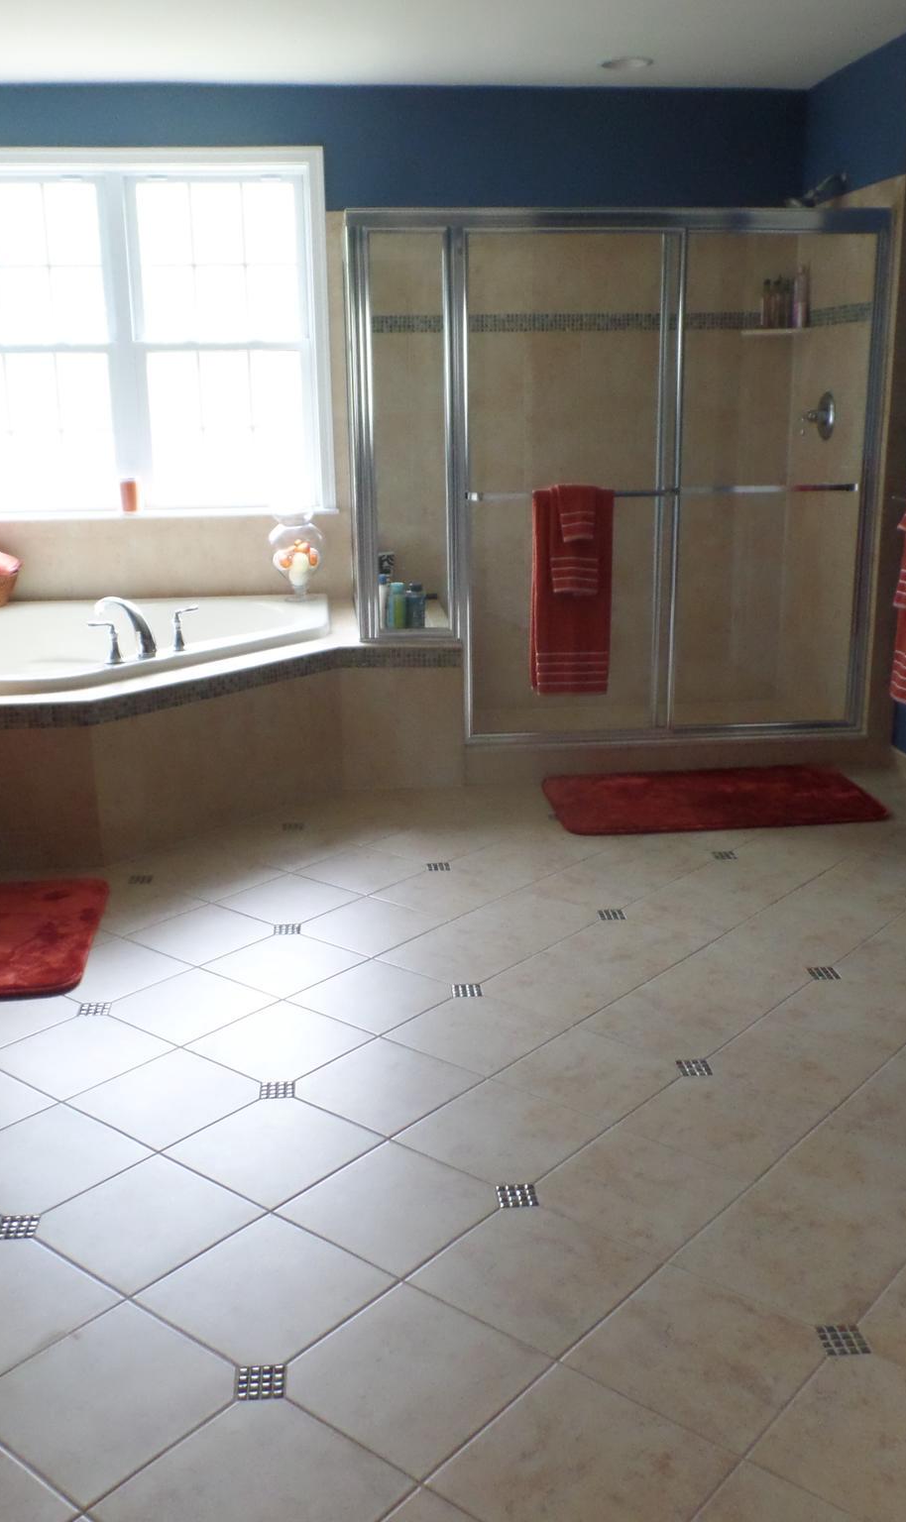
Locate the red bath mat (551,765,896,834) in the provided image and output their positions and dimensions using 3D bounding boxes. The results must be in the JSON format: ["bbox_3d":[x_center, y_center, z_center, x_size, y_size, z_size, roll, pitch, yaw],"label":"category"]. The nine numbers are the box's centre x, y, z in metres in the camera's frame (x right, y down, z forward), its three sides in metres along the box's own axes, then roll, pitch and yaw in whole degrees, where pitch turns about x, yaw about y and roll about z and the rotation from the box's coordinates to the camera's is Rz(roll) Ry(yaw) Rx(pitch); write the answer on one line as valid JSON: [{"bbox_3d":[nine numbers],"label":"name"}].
[{"bbox_3d":[0.868,0.125,4.572,1.060,0.025,0.620,-2,15,-4],"label":"red bath mat"}]

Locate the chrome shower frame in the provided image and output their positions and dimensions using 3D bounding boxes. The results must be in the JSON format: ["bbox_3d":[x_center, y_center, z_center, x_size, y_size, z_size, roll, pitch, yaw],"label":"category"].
[{"bbox_3d":[0.542,-0.998,5.036,1.820,1.860,0.980,-2,15,-4],"label":"chrome shower frame"}]

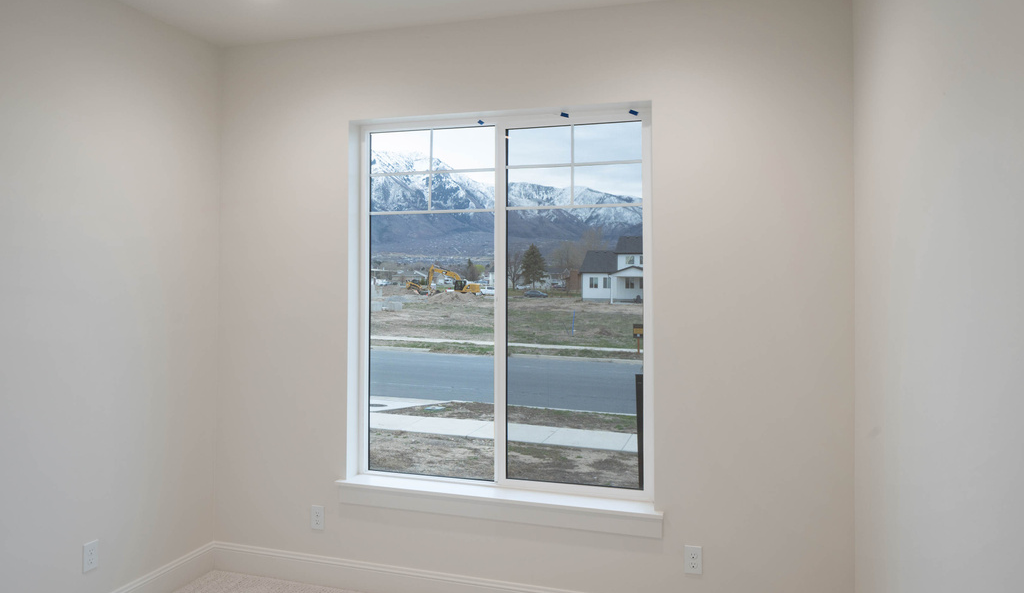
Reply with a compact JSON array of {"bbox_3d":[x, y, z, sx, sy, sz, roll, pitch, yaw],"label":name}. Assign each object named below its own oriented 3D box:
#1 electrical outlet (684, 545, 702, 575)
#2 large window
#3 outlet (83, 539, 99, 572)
[{"bbox_3d":[0.771,1.123,2.899,0.072,0.117,0.012,0,-1,17],"label":"electrical outlet"},{"bbox_3d":[-0.065,0.029,3.315,1.479,1.779,0.080,0,-1,17],"label":"large window"},{"bbox_3d":[-1.786,1.106,2.899,0.012,0.117,0.072,0,-1,17],"label":"outlet"}]

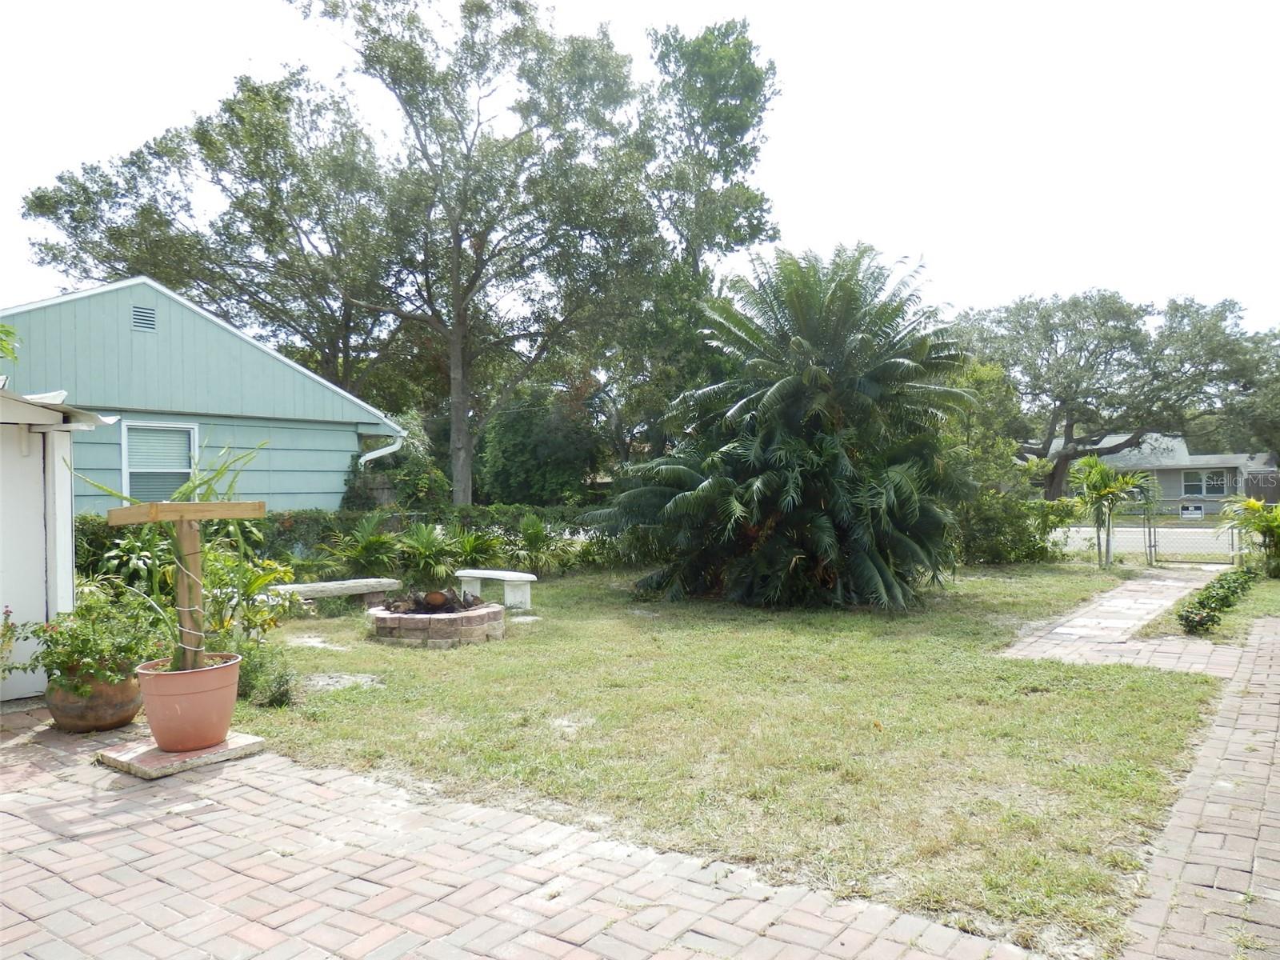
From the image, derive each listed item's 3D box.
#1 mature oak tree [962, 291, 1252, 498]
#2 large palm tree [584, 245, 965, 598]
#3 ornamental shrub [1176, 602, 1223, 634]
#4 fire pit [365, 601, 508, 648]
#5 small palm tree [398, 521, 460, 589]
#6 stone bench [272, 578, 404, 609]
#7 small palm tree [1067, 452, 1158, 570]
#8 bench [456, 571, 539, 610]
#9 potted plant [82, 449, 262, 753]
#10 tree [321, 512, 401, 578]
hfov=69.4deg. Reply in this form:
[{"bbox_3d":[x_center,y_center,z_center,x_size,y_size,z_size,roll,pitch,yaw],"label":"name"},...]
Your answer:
[{"bbox_3d":[17.195,-2.600,34.000,10.400,8.200,10.000,-1,-1,27],"label":"mature oak tree"},{"bbox_3d":[1.927,-0.826,12.500,5.000,4.650,4.700,-1,-1,9],"label":"large palm tree"},{"bbox_3d":[5.184,1.260,8.580,0.420,0.280,0.420,-1,-1,31],"label":"ornamental shrub"},{"bbox_3d":[-1.970,1.379,8.950,1.300,0.300,1.300,-1,-1,-12],"label":"fire pit"},{"bbox_3d":[-2.960,1.106,13.000,0.870,0.980,0.850,-1,-1,-13],"label":"small palm tree"},{"bbox_3d":[-3.640,1.404,11.050,1.620,0.360,0.280,0,-1,-41],"label":"stone bench"},{"bbox_3d":[7.888,0.506,15.400,1.450,1.880,1.400,-1,-1,27],"label":"small palm tree"},{"bbox_3d":[-1.739,1.332,11.200,1.100,0.430,0.430,-1,-1,34],"label":"bench"},{"bbox_3d":[-2.533,0.631,5.030,0.950,1.620,0.800,-1,-1,-27],"label":"potted plant"},{"bbox_3d":[-3.749,1.022,12.400,1.080,1.160,1.000,-1,-1,-17],"label":"tree"}]

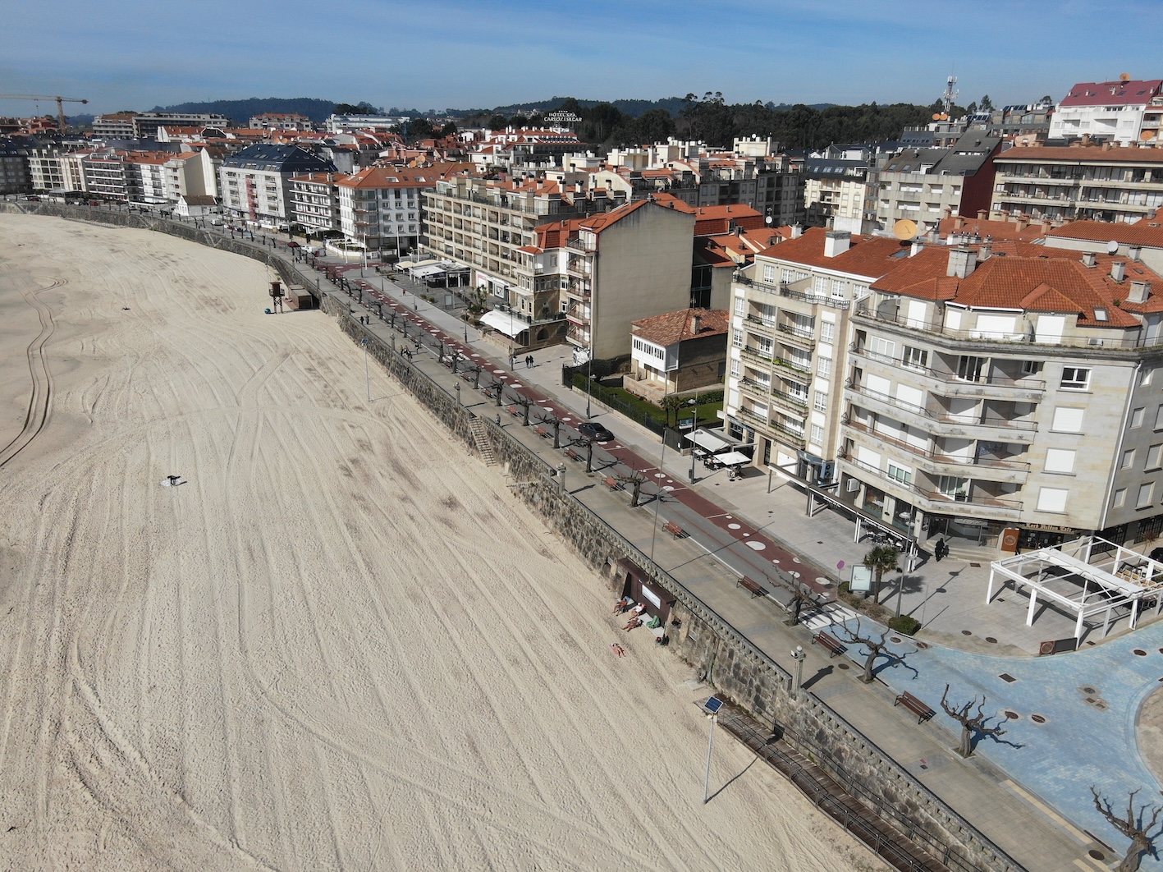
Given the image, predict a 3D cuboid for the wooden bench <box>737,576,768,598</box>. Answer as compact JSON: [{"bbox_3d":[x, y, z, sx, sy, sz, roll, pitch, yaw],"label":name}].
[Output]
[{"bbox_3d":[11.413,10.169,54.688,0.650,0.750,1.700,-11,23,-27],"label":"wooden bench"}]

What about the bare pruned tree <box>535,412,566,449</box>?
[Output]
[{"bbox_3d":[-3.017,-0.518,78.877,2.900,3.600,2.500,0,21,0],"label":"bare pruned tree"}]

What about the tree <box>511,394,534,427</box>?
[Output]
[{"bbox_3d":[-6.518,-2.807,88.453,2.631,3.742,2.631,0,20,0],"label":"tree"}]

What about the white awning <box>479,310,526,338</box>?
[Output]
[{"bbox_3d":[-11.101,-16.067,115.294,2.900,1.500,13.000,-9,22,-26],"label":"white awning"}]

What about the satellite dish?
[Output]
[{"bbox_3d":[26.821,-17.084,66.748,1.950,1.700,1.000,8,21,20],"label":"satellite dish"}]

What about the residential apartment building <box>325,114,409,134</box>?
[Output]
[{"bbox_3d":[-126.350,-184.088,476.000,46.000,13.000,13.000,-15,26,-35],"label":"residential apartment building"}]

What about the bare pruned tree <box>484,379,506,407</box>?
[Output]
[{"bbox_3d":[-10.269,-5.101,94.876,2.506,3.420,2.506,0,20,0],"label":"bare pruned tree"}]

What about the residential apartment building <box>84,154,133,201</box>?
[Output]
[{"bbox_3d":[-185.778,-103.986,326.908,32.000,18.000,14.000,17,26,37],"label":"residential apartment building"}]

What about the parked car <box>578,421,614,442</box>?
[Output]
[{"bbox_3d":[1.483,-0.894,82.930,1.800,1.450,4.300,-11,23,-27],"label":"parked car"}]

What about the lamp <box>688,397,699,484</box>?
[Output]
[{"bbox_3d":[9.660,0.407,70.072,0.900,8.132,0.600,-11,23,-27],"label":"lamp"}]

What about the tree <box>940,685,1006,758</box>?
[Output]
[{"bbox_3d":[19.452,14.277,39.780,3.100,3.700,2.700,10,23,24],"label":"tree"}]

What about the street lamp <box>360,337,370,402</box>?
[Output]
[{"bbox_3d":[-26.924,-8.157,101.168,0.800,8.049,0.950,-16,26,-37],"label":"street lamp"}]

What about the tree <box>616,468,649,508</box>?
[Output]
[{"bbox_3d":[4.047,4.294,64.180,2.400,3.100,2.400,-9,22,-26],"label":"tree"}]

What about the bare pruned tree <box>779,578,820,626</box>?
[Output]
[{"bbox_3d":[12.933,10.120,48.789,2.100,3.050,2.300,-9,22,-26],"label":"bare pruned tree"}]

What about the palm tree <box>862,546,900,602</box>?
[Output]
[{"bbox_3d":[19.671,9.224,52.629,2.300,4.000,2.300,7,22,19],"label":"palm tree"}]

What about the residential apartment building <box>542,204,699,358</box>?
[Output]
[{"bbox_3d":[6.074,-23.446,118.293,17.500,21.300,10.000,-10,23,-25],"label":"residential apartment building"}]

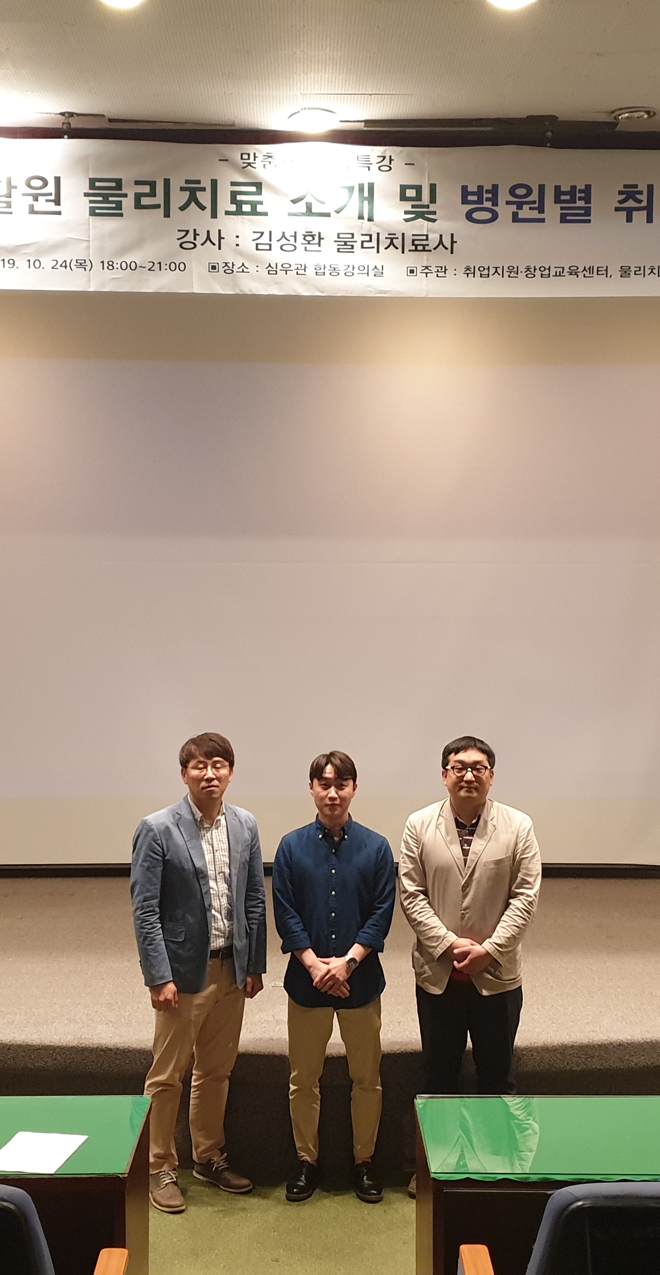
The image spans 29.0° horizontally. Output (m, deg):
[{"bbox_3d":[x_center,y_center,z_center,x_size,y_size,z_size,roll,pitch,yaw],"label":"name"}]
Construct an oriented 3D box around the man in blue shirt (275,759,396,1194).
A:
[{"bbox_3d":[0.018,1.295,4.979,0.470,1.709,0.320,0,3,0],"label":"man in blue shirt"}]

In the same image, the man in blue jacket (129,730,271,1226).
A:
[{"bbox_3d":[-0.503,1.260,4.916,0.500,1.787,0.330,-1,3,-20],"label":"man in blue jacket"}]

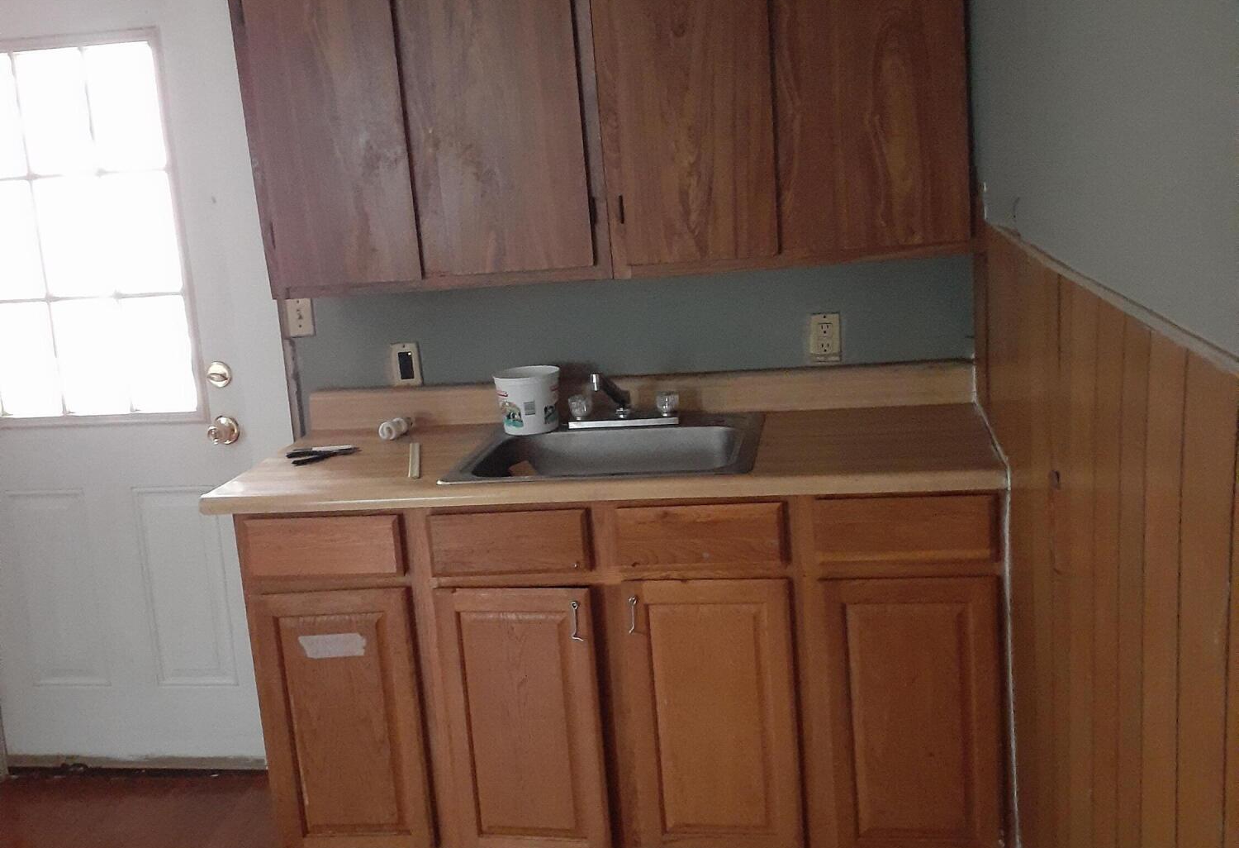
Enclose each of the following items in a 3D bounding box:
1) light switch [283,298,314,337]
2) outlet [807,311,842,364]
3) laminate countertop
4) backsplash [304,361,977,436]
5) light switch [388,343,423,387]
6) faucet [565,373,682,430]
[{"bbox_3d":[-0.793,-0.272,3.195,0.071,0.115,0.013,-3,12,10],"label":"light switch"},{"bbox_3d":[0.479,-0.199,2.985,0.066,0.113,0.010,-2,12,10],"label":"outlet"},{"bbox_3d":[-0.024,0.069,2.824,1.614,0.039,0.625,-3,12,10],"label":"laminate countertop"},{"bbox_3d":[0.018,-0.060,3.084,1.599,0.094,0.021,-2,12,10],"label":"backsplash"},{"bbox_3d":[-0.522,-0.140,3.158,0.069,0.115,0.010,-2,12,10],"label":"light switch"},{"bbox_3d":[-0.006,-0.057,2.950,0.266,0.147,0.195,-3,12,10],"label":"faucet"}]

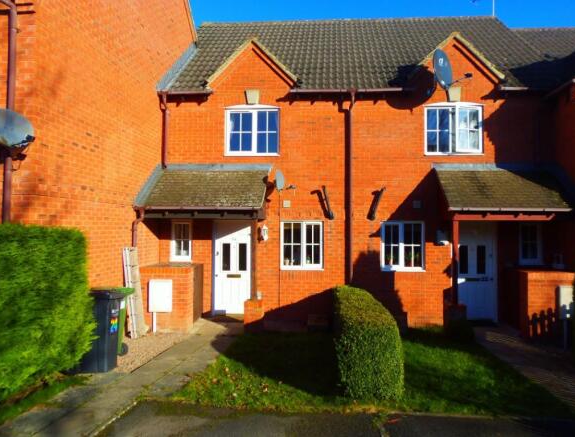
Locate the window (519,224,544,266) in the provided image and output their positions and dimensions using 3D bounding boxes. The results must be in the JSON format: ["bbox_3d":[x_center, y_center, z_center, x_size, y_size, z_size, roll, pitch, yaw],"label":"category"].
[{"bbox_3d":[4.987,0.521,8.295,0.477,0.895,0.100,0,-2,3],"label":"window"}]

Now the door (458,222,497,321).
[{"bbox_3d":[3.859,1.067,8.339,0.918,2.061,0.090,0,-2,3],"label":"door"}]

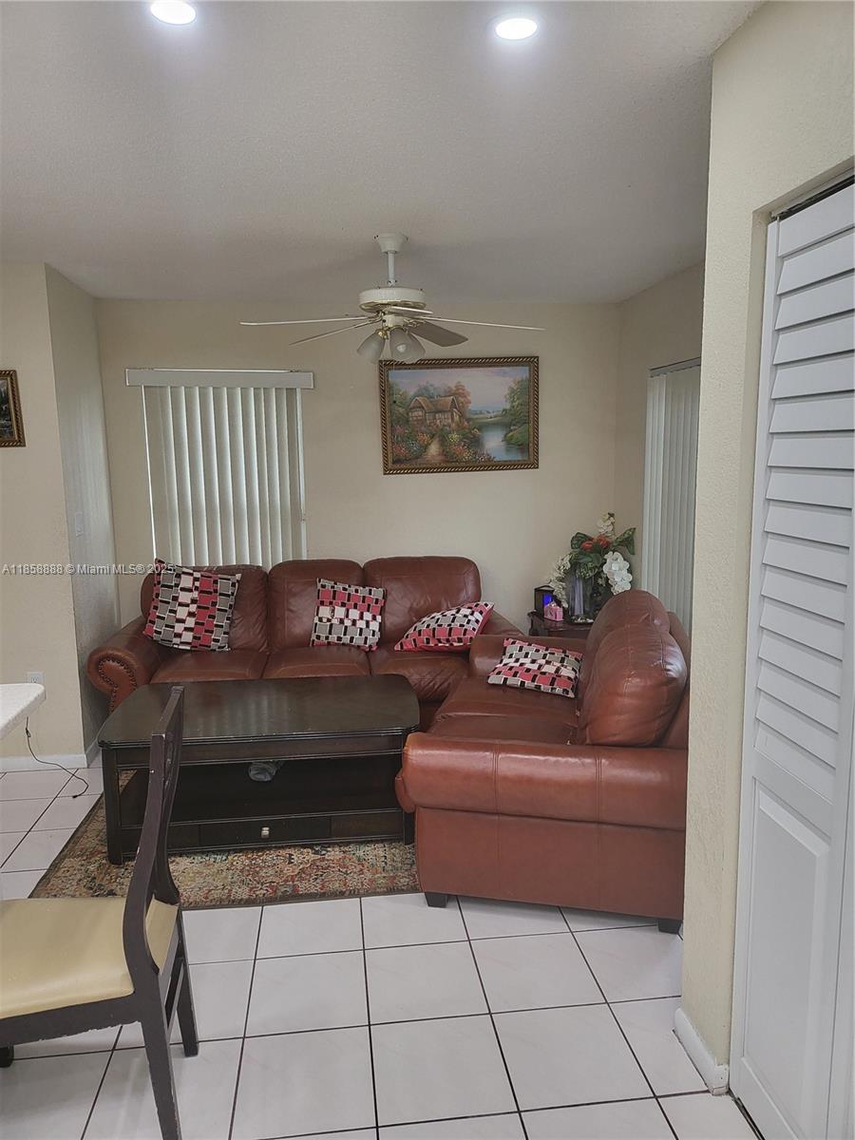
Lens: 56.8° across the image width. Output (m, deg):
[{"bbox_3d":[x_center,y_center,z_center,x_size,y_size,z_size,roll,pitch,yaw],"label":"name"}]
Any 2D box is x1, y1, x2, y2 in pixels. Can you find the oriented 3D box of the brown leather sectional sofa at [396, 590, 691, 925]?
[{"bbox_3d":[0.536,0.599,3.316,0.960,0.950,1.620,1,8,12],"label":"brown leather sectional sofa"}]

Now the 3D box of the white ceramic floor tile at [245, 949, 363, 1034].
[{"bbox_3d":[-0.344,1.229,2.301,0.331,0.010,0.331,-1,8,-7],"label":"white ceramic floor tile"}]

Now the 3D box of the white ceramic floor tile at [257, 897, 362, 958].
[{"bbox_3d":[-0.389,1.188,2.643,0.332,0.010,0.332,-2,8,-7],"label":"white ceramic floor tile"}]

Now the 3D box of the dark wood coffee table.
[{"bbox_3d":[-0.660,0.813,3.417,1.235,0.487,0.780,-1,8,-6],"label":"dark wood coffee table"}]

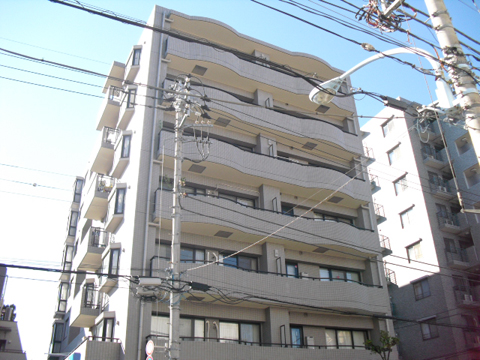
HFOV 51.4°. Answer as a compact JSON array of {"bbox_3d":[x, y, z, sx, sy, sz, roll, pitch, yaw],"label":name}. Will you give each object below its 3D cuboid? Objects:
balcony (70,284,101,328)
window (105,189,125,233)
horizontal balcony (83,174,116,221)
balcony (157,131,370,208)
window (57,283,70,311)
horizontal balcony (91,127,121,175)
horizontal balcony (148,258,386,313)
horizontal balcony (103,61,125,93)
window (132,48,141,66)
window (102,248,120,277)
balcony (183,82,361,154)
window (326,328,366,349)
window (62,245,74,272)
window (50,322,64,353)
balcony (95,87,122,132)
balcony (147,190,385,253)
[{"bbox_3d":[-7.217,6.038,23.564,0.986,1.267,2.728,12,-31,-23],"label":"balcony"},{"bbox_3d":[-5.734,1.378,23.107,0.427,1.451,1.978,12,-32,-23],"label":"window"},{"bbox_3d":[-7.335,0.978,26.312,0.986,1.267,2.728,12,-31,-23],"label":"horizontal balcony"},{"bbox_3d":[1.515,-0.359,24.315,11.339,1.251,1.392,12,-32,-23],"label":"balcony"},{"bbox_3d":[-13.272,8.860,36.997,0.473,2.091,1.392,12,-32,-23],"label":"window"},{"bbox_3d":[-7.393,-1.553,27.686,0.986,1.267,2.728,12,-31,-23],"label":"horizontal balcony"},{"bbox_3d":[1.561,4.738,21.208,11.182,1.319,1.469,12,-31,-23],"label":"horizontal balcony"},{"bbox_3d":[-7.576,-6.140,30.475,0.940,0.290,2.774,12,-32,-23],"label":"horizontal balcony"},{"bbox_3d":[-5.537,-6.625,26.608,0.440,1.152,0.173,12,-31,-23],"label":"window"},{"bbox_3d":[-5.647,3.868,21.721,0.440,1.210,1.641,12,-31,-23],"label":"window"},{"bbox_3d":[1.385,-2.854,25.330,11.182,1.319,1.469,12,-31,-23],"label":"balcony"},{"bbox_3d":[5.052,7.870,22.988,2.465,1.943,0.174,12,-32,-23],"label":"window"},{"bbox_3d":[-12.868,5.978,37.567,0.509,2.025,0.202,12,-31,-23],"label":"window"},{"bbox_3d":[-12.751,11.039,34.819,0.509,2.025,0.202,12,-31,-23],"label":"window"},{"bbox_3d":[-7.524,-4.061,29.319,0.940,1.332,2.774,12,-32,-23],"label":"balcony"},{"bbox_3d":[1.559,2.195,22.940,11.339,1.251,1.421,12,-32,-23],"label":"balcony"}]

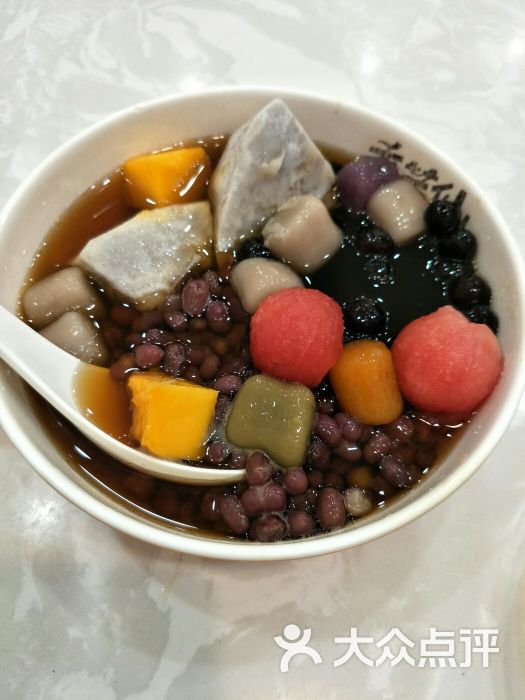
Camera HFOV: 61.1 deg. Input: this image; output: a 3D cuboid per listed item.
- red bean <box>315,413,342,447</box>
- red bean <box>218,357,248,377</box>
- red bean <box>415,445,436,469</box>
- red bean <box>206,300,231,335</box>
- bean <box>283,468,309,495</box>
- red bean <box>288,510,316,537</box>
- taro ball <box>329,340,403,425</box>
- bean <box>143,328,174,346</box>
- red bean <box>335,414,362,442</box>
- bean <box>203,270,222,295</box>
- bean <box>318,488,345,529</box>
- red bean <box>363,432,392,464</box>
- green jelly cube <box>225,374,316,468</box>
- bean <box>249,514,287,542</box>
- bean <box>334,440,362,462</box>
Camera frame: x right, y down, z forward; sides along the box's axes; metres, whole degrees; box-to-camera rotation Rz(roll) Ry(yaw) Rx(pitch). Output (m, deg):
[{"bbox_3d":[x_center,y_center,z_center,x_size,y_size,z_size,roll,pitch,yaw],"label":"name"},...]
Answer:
[{"bbox_3d":[0.019,0.022,0.124,0.006,0.006,0.010,-20,66,-11],"label":"red bean"},{"bbox_3d":[-0.010,0.005,0.141,0.010,0.006,0.007,-15,66,-11],"label":"red bean"},{"bbox_3d":[0.050,0.032,0.136,0.007,0.006,0.008,-20,67,-13],"label":"red bean"},{"bbox_3d":[-0.015,-0.011,0.154,0.008,0.008,0.012,-13,65,-7],"label":"red bean"},{"bbox_3d":[0.009,0.035,0.117,0.006,0.006,0.007,-13,65,-8],"label":"bean"},{"bbox_3d":[0.011,0.049,0.125,0.007,0.008,0.008,2,64,0],"label":"red bean"},{"bbox_3d":[0.032,0.010,0.139,0.021,0.020,0.025,-10,65,-6],"label":"taro ball"},{"bbox_3d":[-0.035,-0.004,0.150,0.011,0.007,0.007,16,65,6],"label":"bean"},{"bbox_3d":[0.026,0.023,0.132,0.007,0.007,0.010,-36,72,-18],"label":"red bean"},{"bbox_3d":[-0.017,-0.022,0.145,0.007,0.006,0.009,-12,65,-8],"label":"bean"},{"bbox_3d":[0.018,0.041,0.115,0.007,0.006,0.011,-1,64,-2],"label":"bean"},{"bbox_3d":[0.035,0.030,0.134,0.011,0.008,0.007,-37,71,-17],"label":"red bean"},{"bbox_3d":[0.002,0.022,0.136,0.024,0.018,0.024,15,65,6],"label":"green jelly cube"},{"bbox_3d":[0.001,0.050,0.124,0.011,0.008,0.008,-7,65,-5],"label":"bean"},{"bbox_3d":[0.024,0.028,0.124,0.008,0.006,0.006,13,64,5],"label":"bean"}]

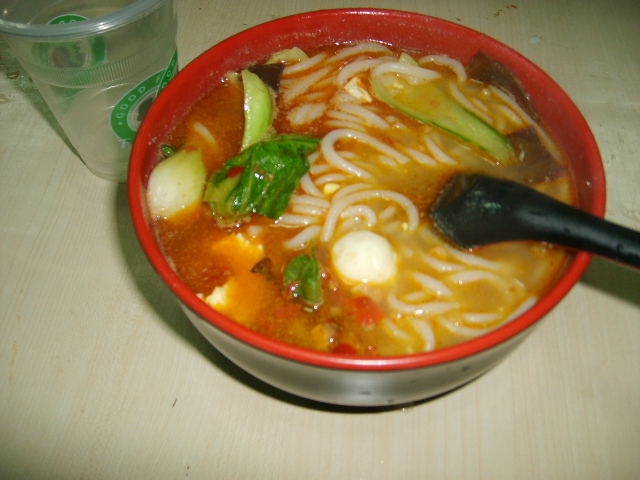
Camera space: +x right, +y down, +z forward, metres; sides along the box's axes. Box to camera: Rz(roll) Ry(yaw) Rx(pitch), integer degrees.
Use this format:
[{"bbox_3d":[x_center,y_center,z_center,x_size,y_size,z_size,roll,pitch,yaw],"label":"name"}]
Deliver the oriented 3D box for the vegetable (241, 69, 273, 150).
[{"bbox_3d":[-0.027,-0.056,0.290,0.014,0.014,0.044,-3,55,-2],"label":"vegetable"}]

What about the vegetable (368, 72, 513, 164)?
[{"bbox_3d":[0.055,-0.055,0.293,0.071,0.009,0.022,33,62,21],"label":"vegetable"}]

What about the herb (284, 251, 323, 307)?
[{"bbox_3d":[-0.005,0.016,0.243,0.014,0.007,0.023,-9,56,-6],"label":"herb"}]

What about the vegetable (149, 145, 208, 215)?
[{"bbox_3d":[-0.057,-0.022,0.267,0.022,0.018,0.029,16,57,11],"label":"vegetable"}]

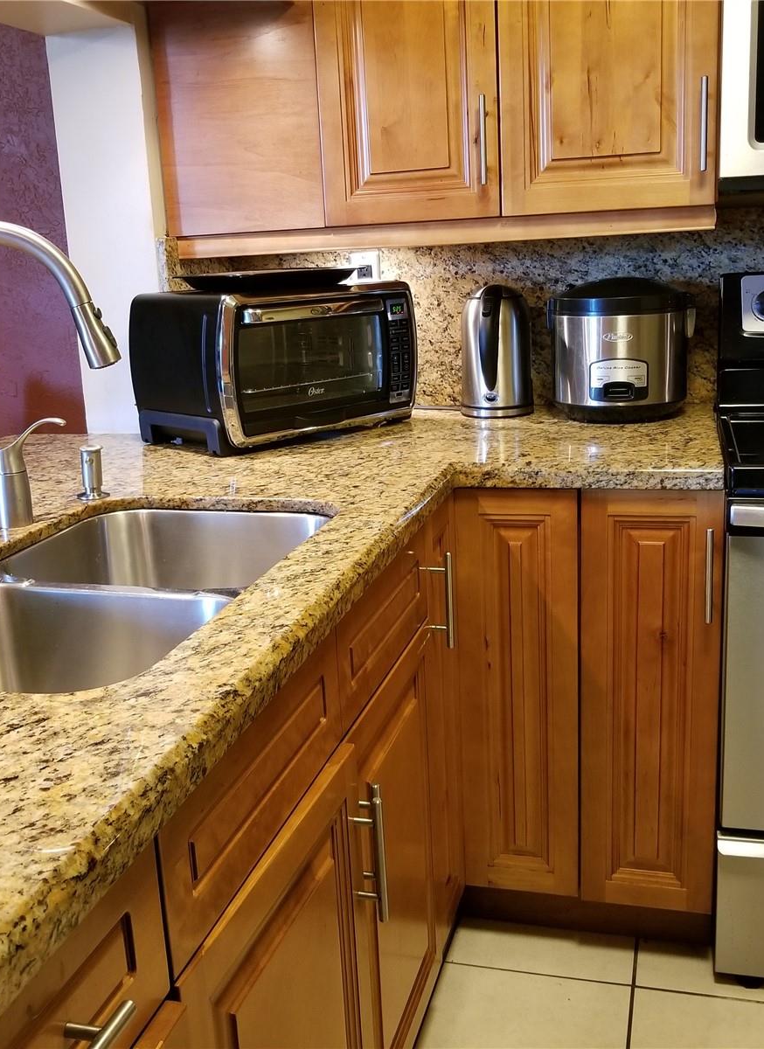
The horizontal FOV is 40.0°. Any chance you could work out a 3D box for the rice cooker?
[{"bbox_3d":[0.476,-0.351,2.093,0.285,0.272,0.268,1,14,14],"label":"rice cooker"}]

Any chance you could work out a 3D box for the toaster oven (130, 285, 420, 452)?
[{"bbox_3d":[-0.195,-0.331,2.118,0.327,0.287,0.510,10,19,42],"label":"toaster oven"}]

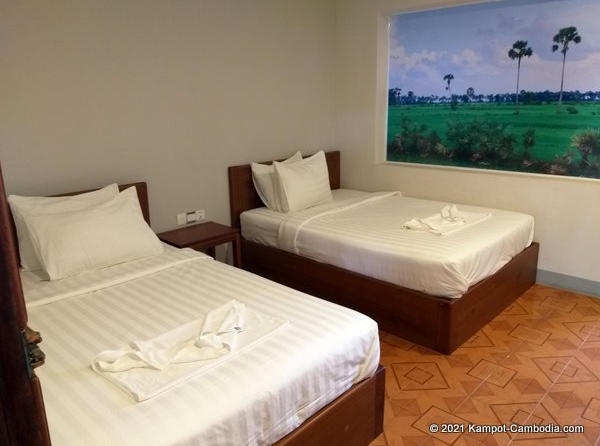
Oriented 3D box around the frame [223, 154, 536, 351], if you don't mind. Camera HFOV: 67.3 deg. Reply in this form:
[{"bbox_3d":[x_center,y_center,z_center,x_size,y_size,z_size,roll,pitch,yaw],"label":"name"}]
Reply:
[{"bbox_3d":[0.687,0.012,3.909,1.500,1.005,2.141,-16,21,-42],"label":"frame"}]

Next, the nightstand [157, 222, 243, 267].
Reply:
[{"bbox_3d":[-0.820,0.351,3.709,0.540,0.556,0.410,-16,21,-42],"label":"nightstand"}]

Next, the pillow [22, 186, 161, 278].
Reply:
[{"bbox_3d":[-1.319,0.051,2.946,0.710,0.480,0.170,-16,-10,-42],"label":"pillow"}]

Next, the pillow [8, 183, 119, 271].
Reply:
[{"bbox_3d":[-1.492,0.028,3.032,0.690,0.460,0.160,-16,8,-42],"label":"pillow"}]

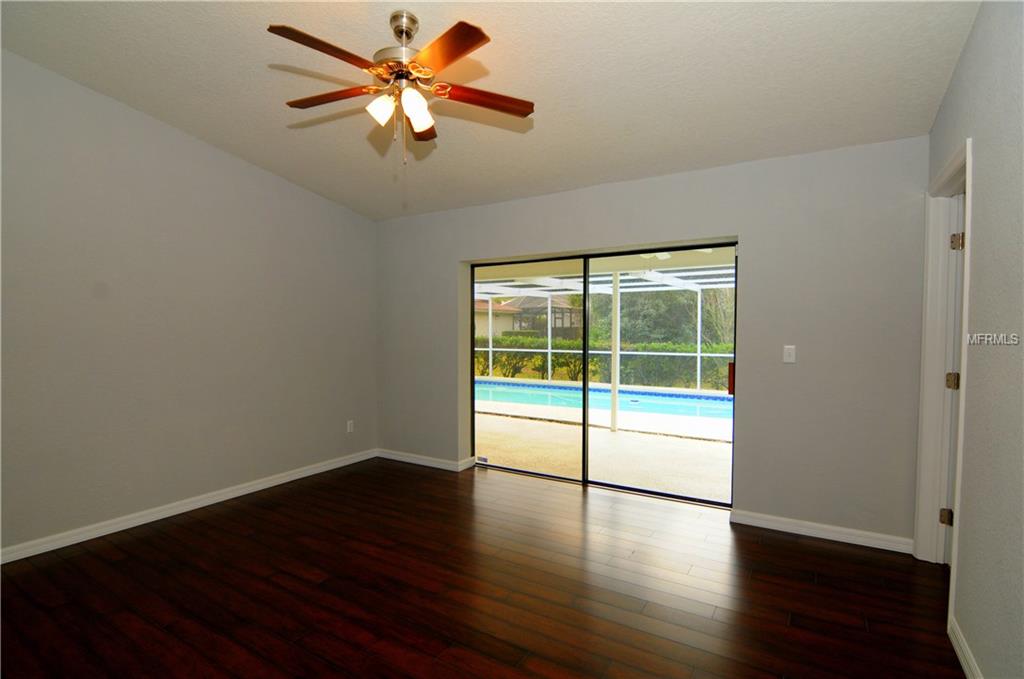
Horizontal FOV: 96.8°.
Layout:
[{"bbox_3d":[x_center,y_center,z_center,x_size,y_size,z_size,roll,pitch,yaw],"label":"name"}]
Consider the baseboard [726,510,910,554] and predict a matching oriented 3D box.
[{"bbox_3d":[1.954,1.232,2.929,0.969,0.083,0.020,1,1,29],"label":"baseboard"}]

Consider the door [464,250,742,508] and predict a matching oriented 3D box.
[{"bbox_3d":[0.650,0.262,3.910,2.294,1.953,0.100,1,1,29],"label":"door"}]

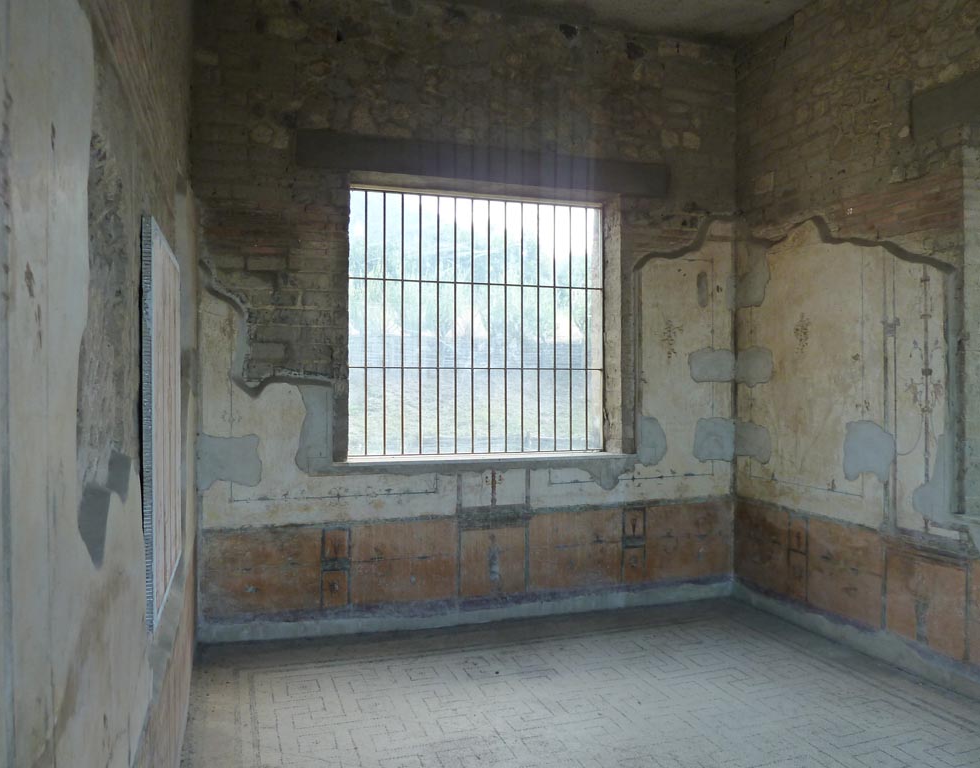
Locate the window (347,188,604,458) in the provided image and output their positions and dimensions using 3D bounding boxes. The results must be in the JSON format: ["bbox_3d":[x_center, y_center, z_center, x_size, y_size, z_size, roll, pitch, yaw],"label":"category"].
[{"bbox_3d":[-0.070,-0.409,5.248,1.880,1.830,0.100,0,0,-16],"label":"window"}]

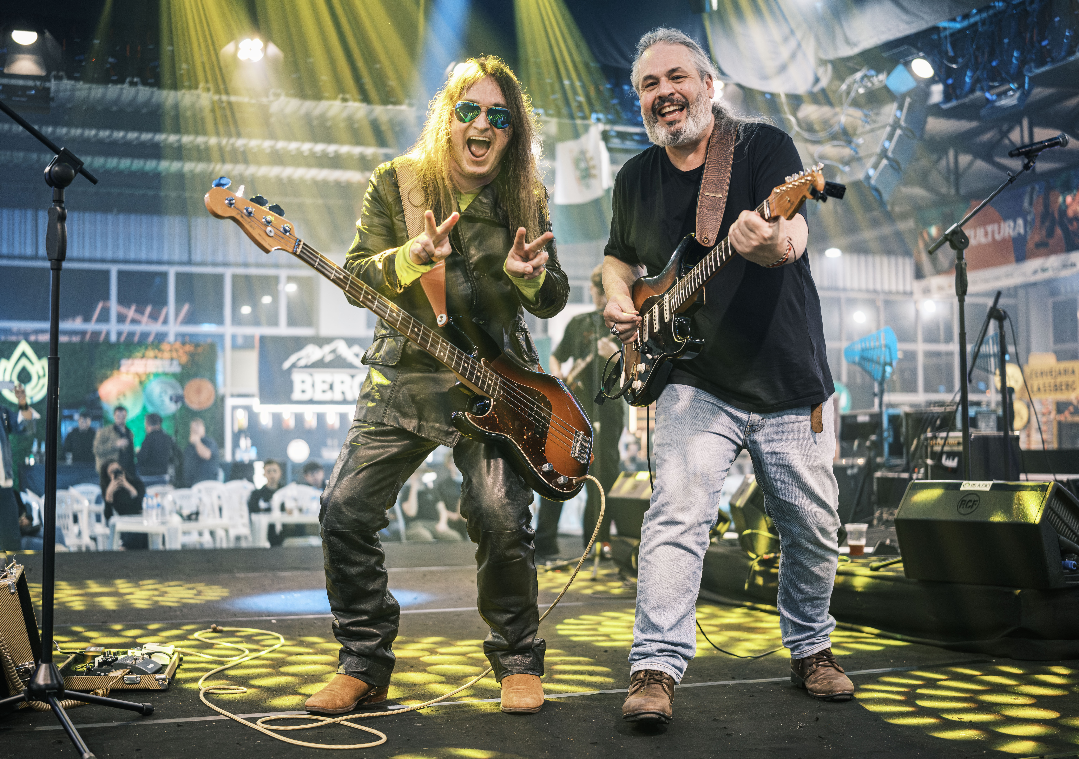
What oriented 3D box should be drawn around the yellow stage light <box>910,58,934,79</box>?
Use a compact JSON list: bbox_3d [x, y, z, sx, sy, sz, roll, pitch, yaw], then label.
[{"bbox_3d":[2.705,-2.202,9.119,0.190,0.190,0.130,-3,29,45],"label":"yellow stage light"}]

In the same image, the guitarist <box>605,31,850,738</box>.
[{"bbox_3d":[0.479,-0.034,3.352,0.660,1.760,0.620,-1,-3,14],"label":"guitarist"}]

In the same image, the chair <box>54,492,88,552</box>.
[{"bbox_3d":[-4.796,1.556,13.300,0.540,0.850,0.540,3,-5,-41],"label":"chair"}]

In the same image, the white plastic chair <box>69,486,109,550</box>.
[{"bbox_3d":[-5.144,1.632,14.800,0.530,0.850,0.530,2,-4,-30],"label":"white plastic chair"}]

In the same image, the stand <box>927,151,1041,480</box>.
[{"bbox_3d":[1.573,-0.070,4.800,0.620,1.540,0.600,-1,-4,6],"label":"stand"}]

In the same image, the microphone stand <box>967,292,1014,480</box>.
[{"bbox_3d":[2.170,0.184,6.100,0.600,1.187,0.600,-1,-4,11],"label":"microphone stand"}]

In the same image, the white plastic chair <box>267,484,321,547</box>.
[{"bbox_3d":[-2.135,1.361,11.576,0.560,0.860,0.560,0,-3,-9],"label":"white plastic chair"}]

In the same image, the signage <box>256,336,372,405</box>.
[{"bbox_3d":[-3.060,-0.140,19.500,2.280,1.060,0.050,1,-4,-16],"label":"signage"}]

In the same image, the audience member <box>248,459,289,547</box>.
[{"bbox_3d":[-2.595,1.352,12.500,0.500,1.180,0.750,0,-4,-9],"label":"audience member"}]

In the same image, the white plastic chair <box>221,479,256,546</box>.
[{"bbox_3d":[-3.354,1.566,14.400,0.530,0.860,0.530,-1,-4,14],"label":"white plastic chair"}]

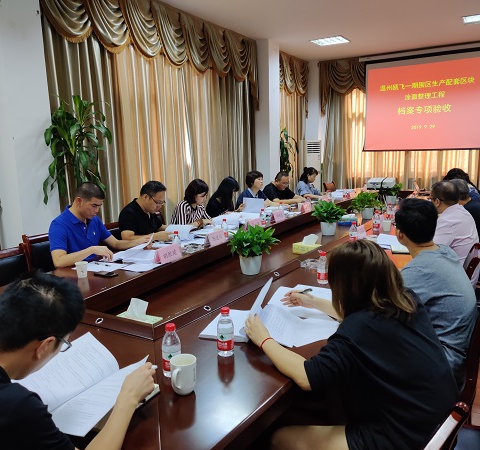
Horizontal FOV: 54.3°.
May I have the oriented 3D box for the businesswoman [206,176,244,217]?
[{"bbox_3d":[-0.121,0.084,4.985,0.780,1.170,0.500,1,10,18],"label":"businesswoman"}]

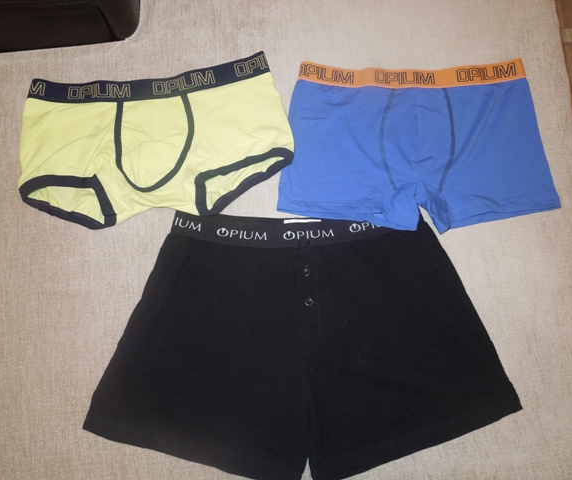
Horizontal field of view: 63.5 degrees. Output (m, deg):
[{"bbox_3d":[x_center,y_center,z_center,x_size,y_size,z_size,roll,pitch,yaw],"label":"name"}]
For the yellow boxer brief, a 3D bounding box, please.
[{"bbox_3d":[-0.196,-0.156,0.691,0.409,0.025,0.267,-5,77,-1],"label":"yellow boxer brief"}]

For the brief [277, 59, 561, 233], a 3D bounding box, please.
[{"bbox_3d":[0.193,-0.148,0.689,0.414,0.025,0.284,-1,77,0],"label":"brief"}]

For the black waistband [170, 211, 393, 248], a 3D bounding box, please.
[{"bbox_3d":[0.011,-0.019,0.659,0.355,0.020,0.056,-1,77,0],"label":"black waistband"}]

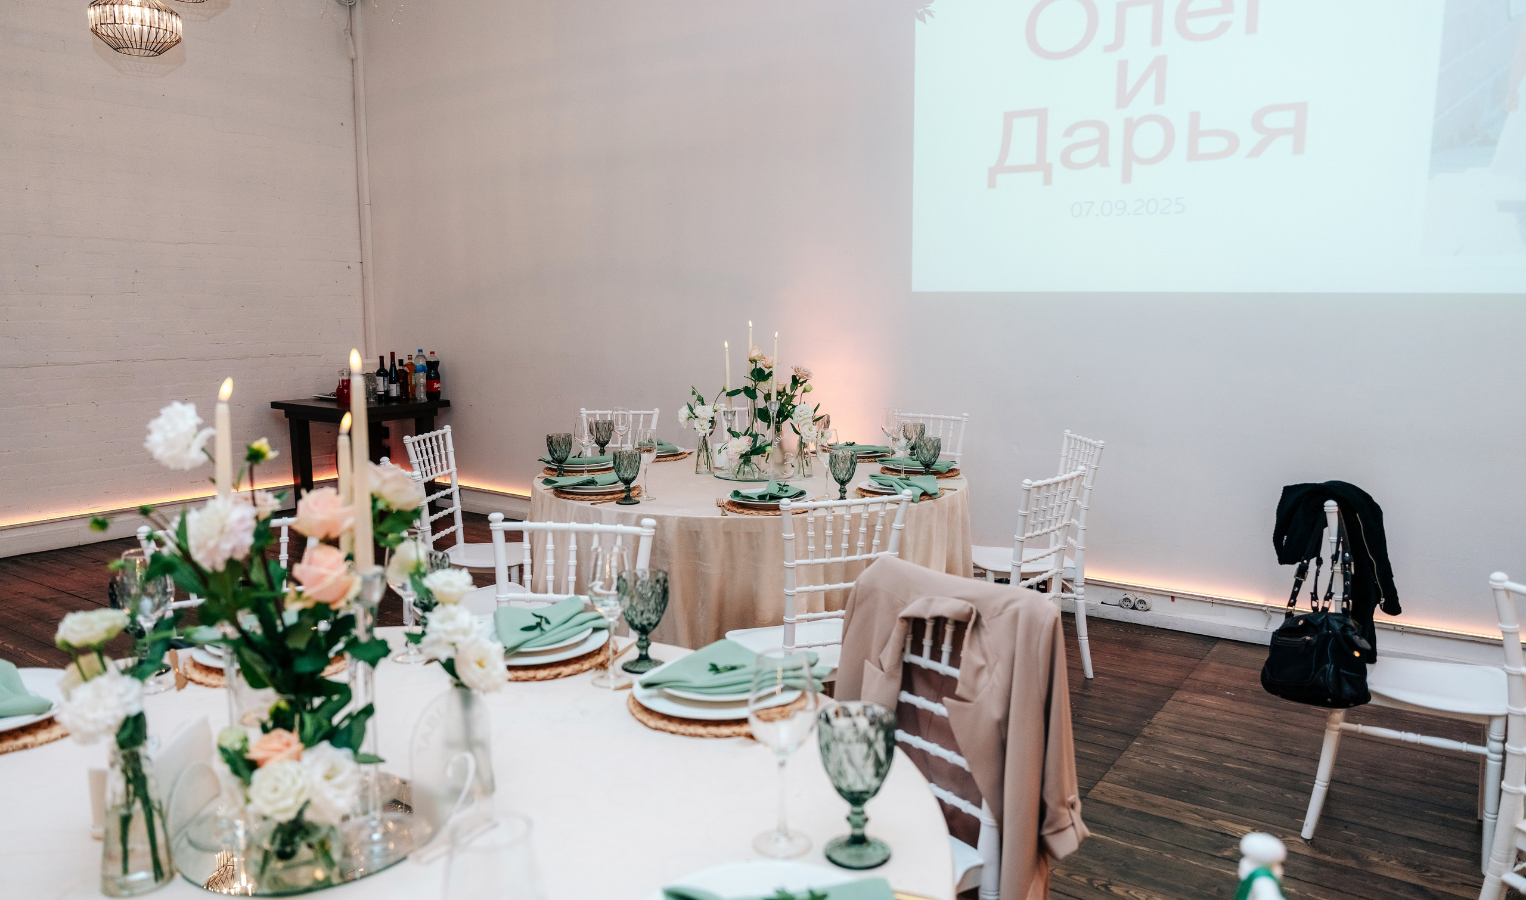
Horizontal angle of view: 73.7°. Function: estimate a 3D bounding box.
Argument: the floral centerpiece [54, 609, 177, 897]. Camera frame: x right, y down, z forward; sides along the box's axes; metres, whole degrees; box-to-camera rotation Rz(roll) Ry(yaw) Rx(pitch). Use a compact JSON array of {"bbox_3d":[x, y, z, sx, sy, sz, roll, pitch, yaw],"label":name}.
[{"bbox_3d":[-0.733,0.339,1.164,0.118,0.310,0.110,-5,10,-33],"label":"floral centerpiece"}]

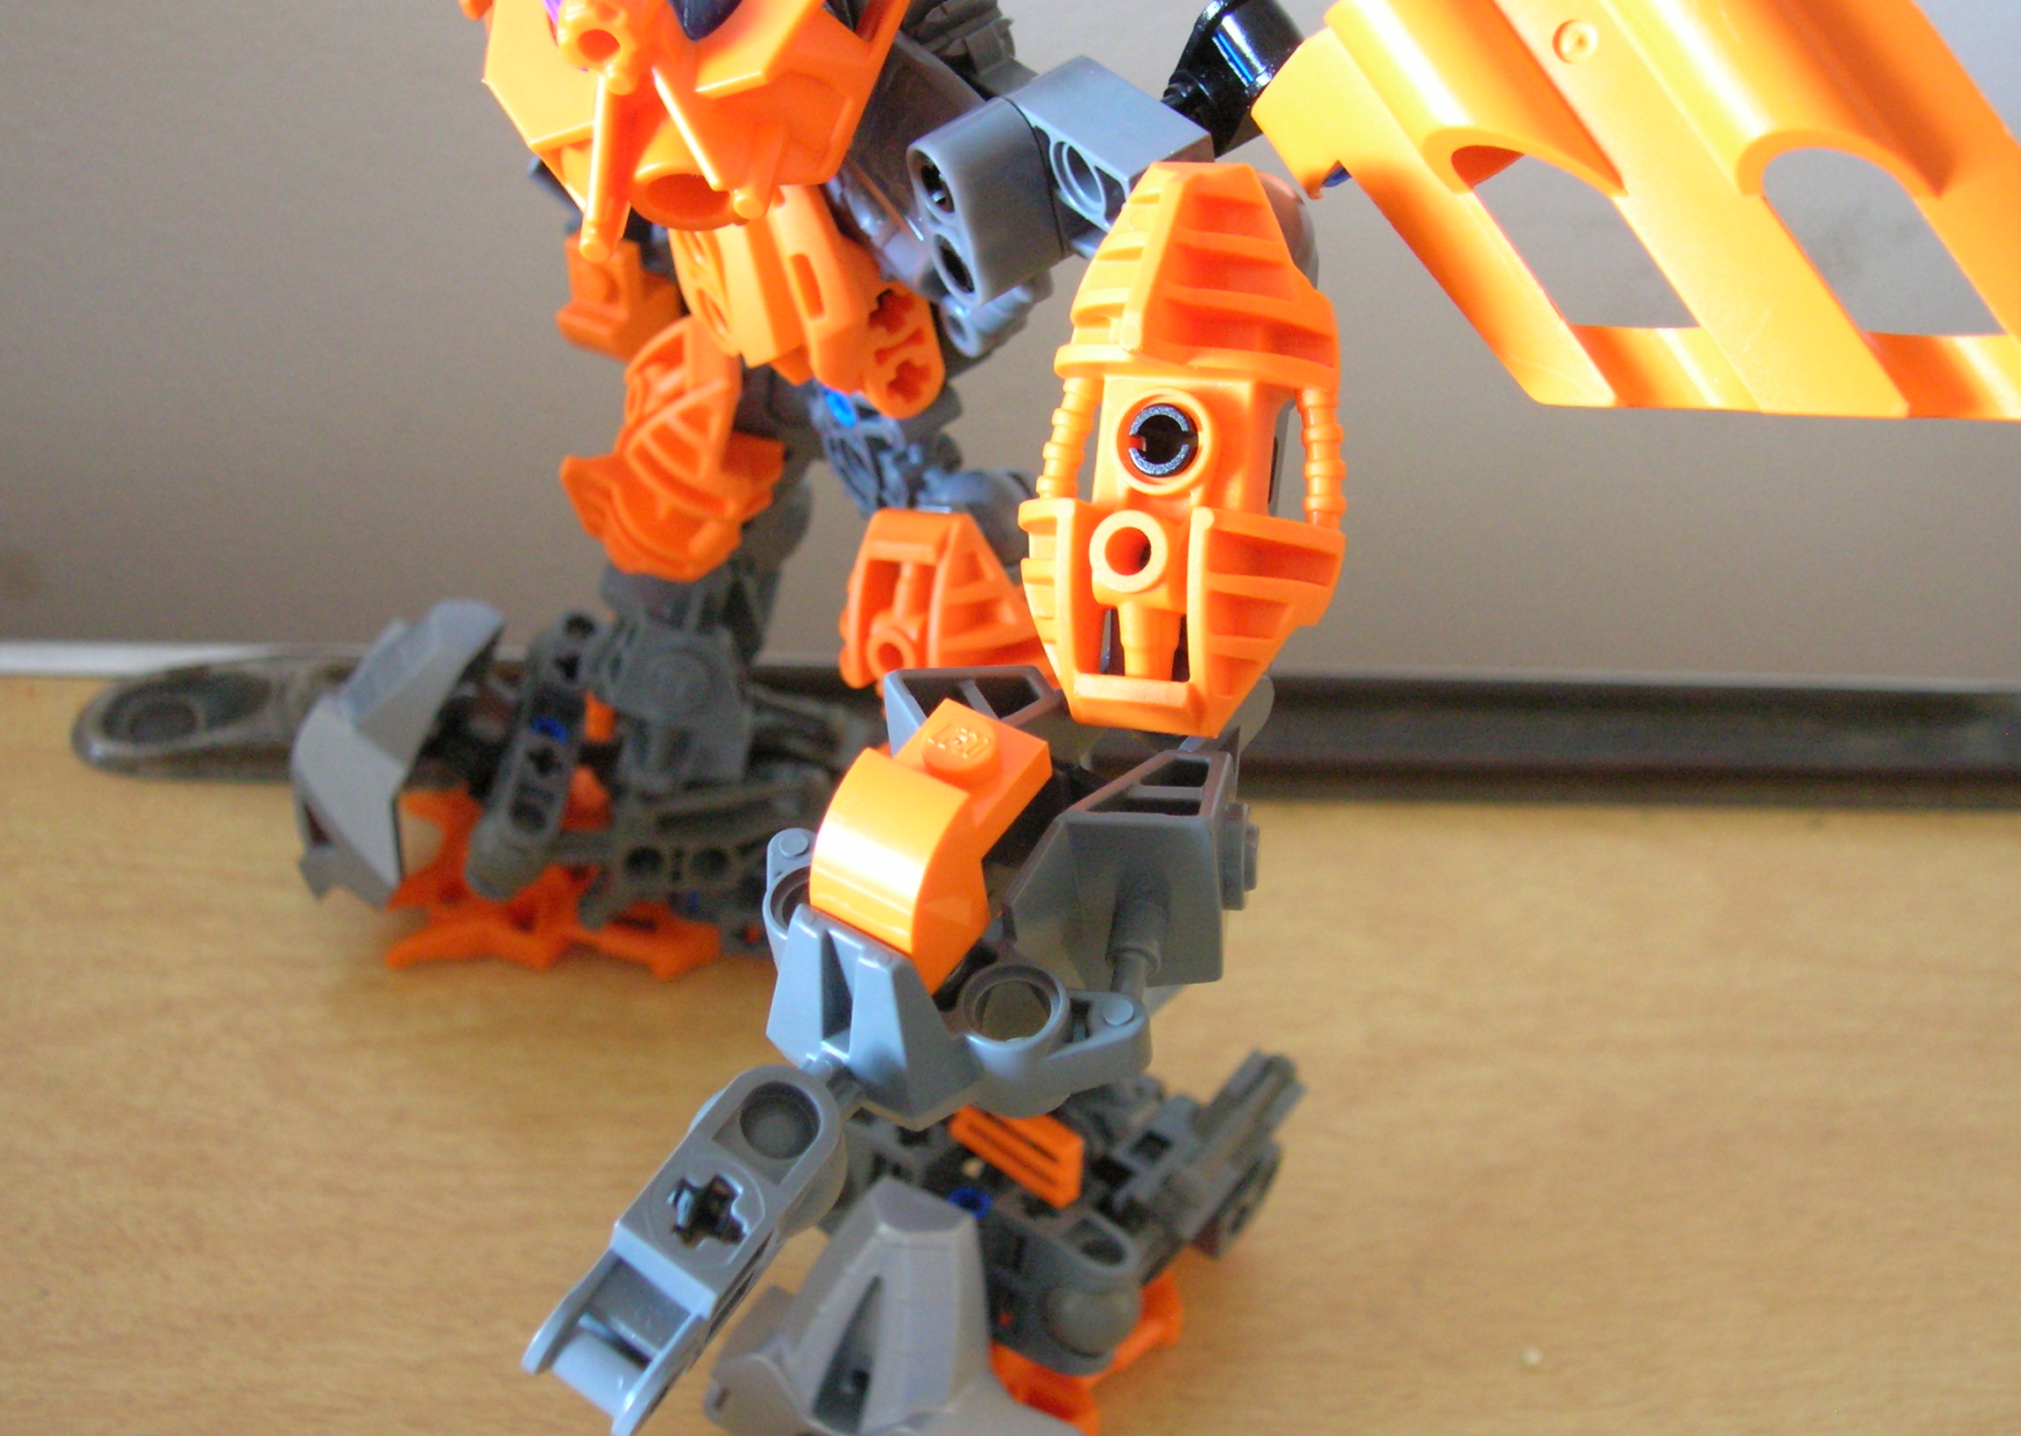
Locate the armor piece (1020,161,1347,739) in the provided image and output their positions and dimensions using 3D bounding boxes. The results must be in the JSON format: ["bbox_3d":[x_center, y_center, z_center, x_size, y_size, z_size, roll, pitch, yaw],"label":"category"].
[{"bbox_3d":[0.012,-0.019,0.171,0.024,0.039,0.013,4,2,25],"label":"armor piece"}]

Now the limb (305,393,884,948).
[{"bbox_3d":[-0.053,-0.013,0.292,0.074,0.072,0.045,2,33,1],"label":"limb"}]

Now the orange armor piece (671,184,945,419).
[{"bbox_3d":[-0.020,-0.042,0.236,0.030,0.029,0.016,9,34,33],"label":"orange armor piece"}]

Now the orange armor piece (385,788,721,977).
[{"bbox_3d":[-0.057,0.019,0.302,0.043,0.013,0.031,2,43,1],"label":"orange armor piece"}]

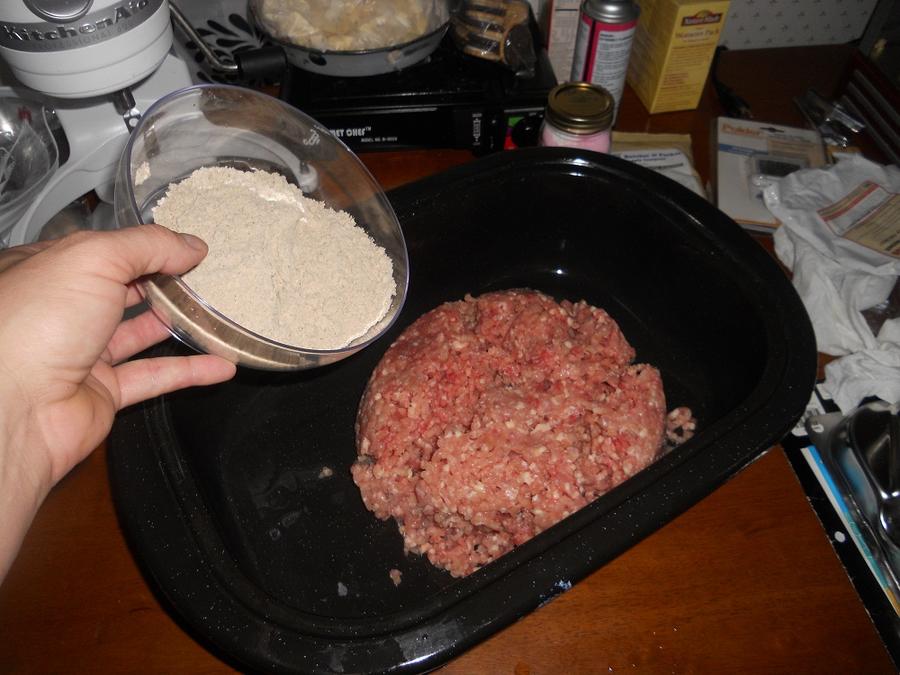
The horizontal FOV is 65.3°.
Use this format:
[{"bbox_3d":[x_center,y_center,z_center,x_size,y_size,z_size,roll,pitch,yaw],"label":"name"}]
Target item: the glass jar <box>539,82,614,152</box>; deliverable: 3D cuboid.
[{"bbox_3d":[0.142,-0.215,0.805,0.080,0.128,0.080,0,50,0],"label":"glass jar"}]

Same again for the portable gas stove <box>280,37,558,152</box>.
[{"bbox_3d":[-0.044,-0.367,0.948,0.335,0.100,0.270,-3,50,-3],"label":"portable gas stove"}]

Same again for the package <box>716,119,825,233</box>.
[{"bbox_3d":[0.398,-0.204,0.865,0.133,0.027,0.205,11,51,9],"label":"package"}]

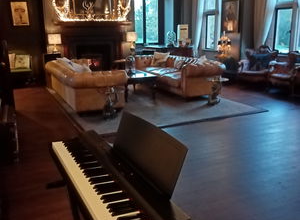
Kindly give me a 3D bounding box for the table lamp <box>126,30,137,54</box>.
[{"bbox_3d":[-0.542,-2.083,9.150,0.330,0.585,0.330,-1,14,0],"label":"table lamp"}]

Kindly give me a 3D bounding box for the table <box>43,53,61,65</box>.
[{"bbox_3d":[-2.807,-1.182,8.701,0.480,0.838,0.420,-5,15,-17],"label":"table"}]

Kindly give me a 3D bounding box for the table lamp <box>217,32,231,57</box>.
[{"bbox_3d":[2.125,-1.889,8.650,0.410,0.693,0.410,-1,14,0],"label":"table lamp"}]

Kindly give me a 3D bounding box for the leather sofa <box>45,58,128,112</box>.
[{"bbox_3d":[-1.516,-0.625,6.562,1.000,0.760,2.860,-7,15,-24],"label":"leather sofa"}]

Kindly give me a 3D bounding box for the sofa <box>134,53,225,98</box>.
[{"bbox_3d":[0.635,-0.929,7.697,1.000,0.760,2.860,-7,15,-23],"label":"sofa"}]

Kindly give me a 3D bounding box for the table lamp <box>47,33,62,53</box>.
[{"bbox_3d":[-2.727,-1.915,8.650,0.370,0.559,0.370,-1,14,0],"label":"table lamp"}]

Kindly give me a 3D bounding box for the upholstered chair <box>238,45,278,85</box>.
[{"bbox_3d":[2.886,-1.181,8.039,0.800,1.040,0.800,6,15,24],"label":"upholstered chair"}]

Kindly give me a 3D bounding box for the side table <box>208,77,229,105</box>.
[{"bbox_3d":[1.372,-0.416,6.121,0.440,0.510,0.440,-1,14,0],"label":"side table"}]

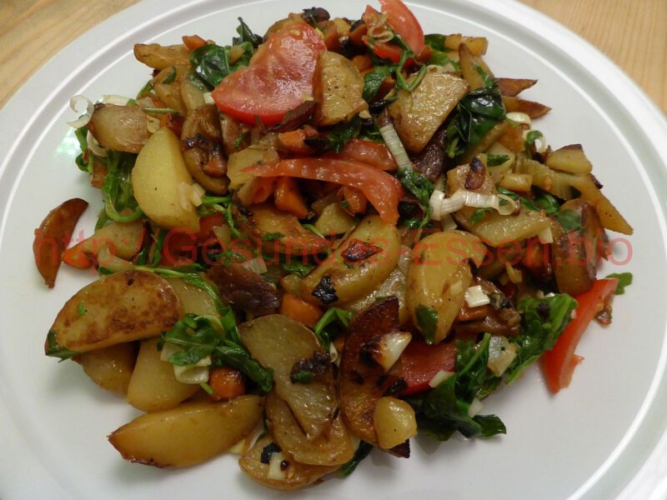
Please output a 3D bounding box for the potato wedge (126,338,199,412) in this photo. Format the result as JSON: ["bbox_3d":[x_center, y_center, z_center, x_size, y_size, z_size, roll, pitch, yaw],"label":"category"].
[{"bbox_3d":[-0.053,0.037,0.158,0.022,0.019,0.034,23,63,11],"label":"potato wedge"}]

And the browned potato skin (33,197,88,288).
[{"bbox_3d":[-0.106,-0.002,0.187,0.012,0.010,0.037,5,61,2],"label":"browned potato skin"}]

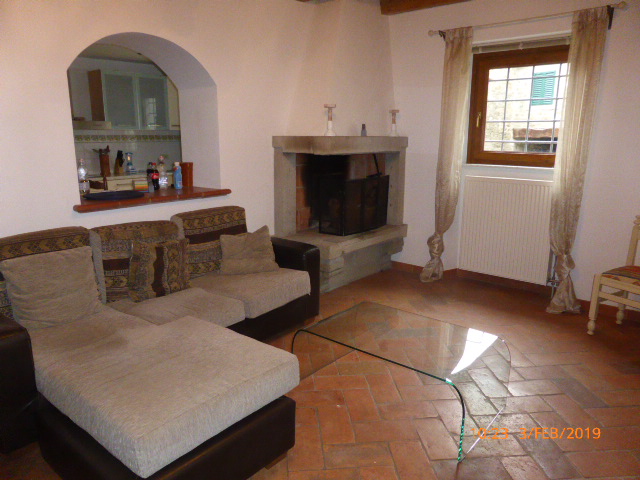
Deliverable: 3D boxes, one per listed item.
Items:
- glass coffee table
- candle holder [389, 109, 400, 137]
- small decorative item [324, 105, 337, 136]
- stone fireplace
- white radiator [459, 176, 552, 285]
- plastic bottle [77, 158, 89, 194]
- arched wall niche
[{"bbox_3d":[0.415,0.678,2.521,1.026,0.361,0.563,11,16,40],"label":"glass coffee table"},{"bbox_3d":[0.747,-1.159,4.601,0.100,0.264,0.100,0,13,0],"label":"candle holder"},{"bbox_3d":[0.089,-1.001,3.877,0.100,0.264,0.100,0,13,0],"label":"small decorative item"},{"bbox_3d":[0.245,-0.291,4.495,0.639,1.390,1.307,11,16,40],"label":"stone fireplace"},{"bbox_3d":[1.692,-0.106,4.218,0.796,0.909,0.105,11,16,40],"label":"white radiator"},{"bbox_3d":[-1.737,-0.470,3.376,0.077,0.262,0.077,11,16,40],"label":"plastic bottle"},{"bbox_3d":[-1.357,-0.894,3.405,0.500,1.079,1.104,11,16,40],"label":"arched wall niche"}]

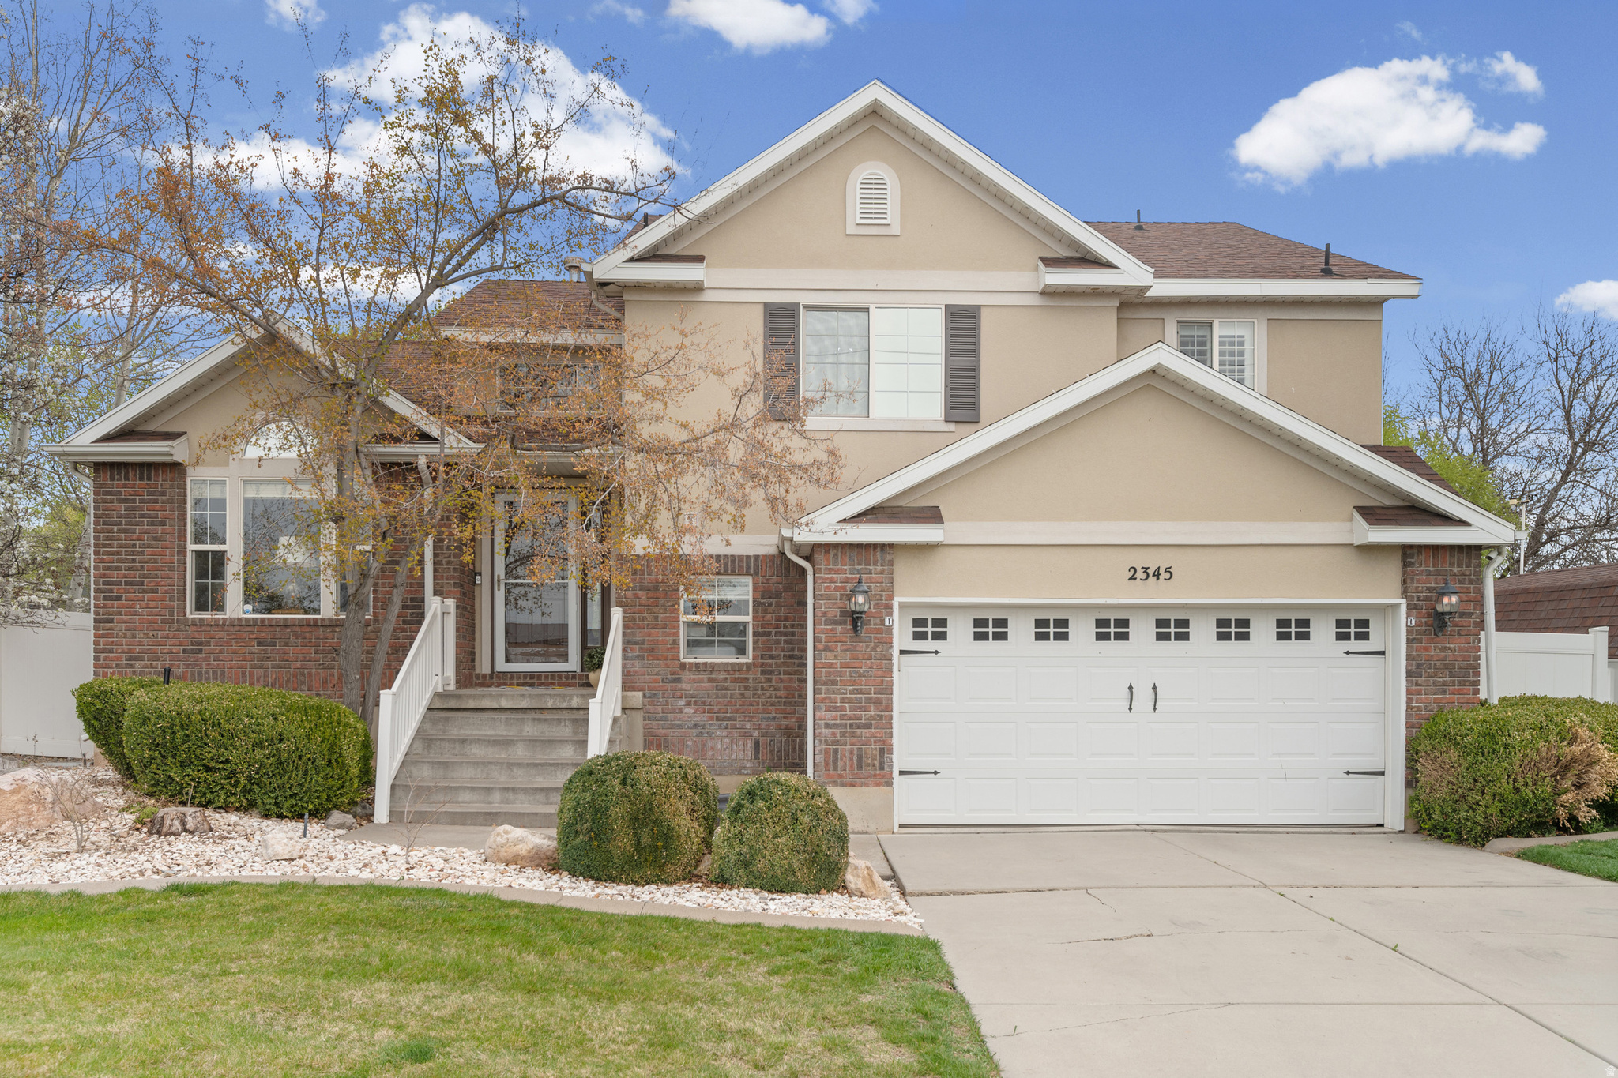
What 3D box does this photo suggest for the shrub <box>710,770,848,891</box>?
[{"bbox_3d":[-0.207,2.097,8.500,0.990,0.820,0.970,0,-2,-2],"label":"shrub"}]

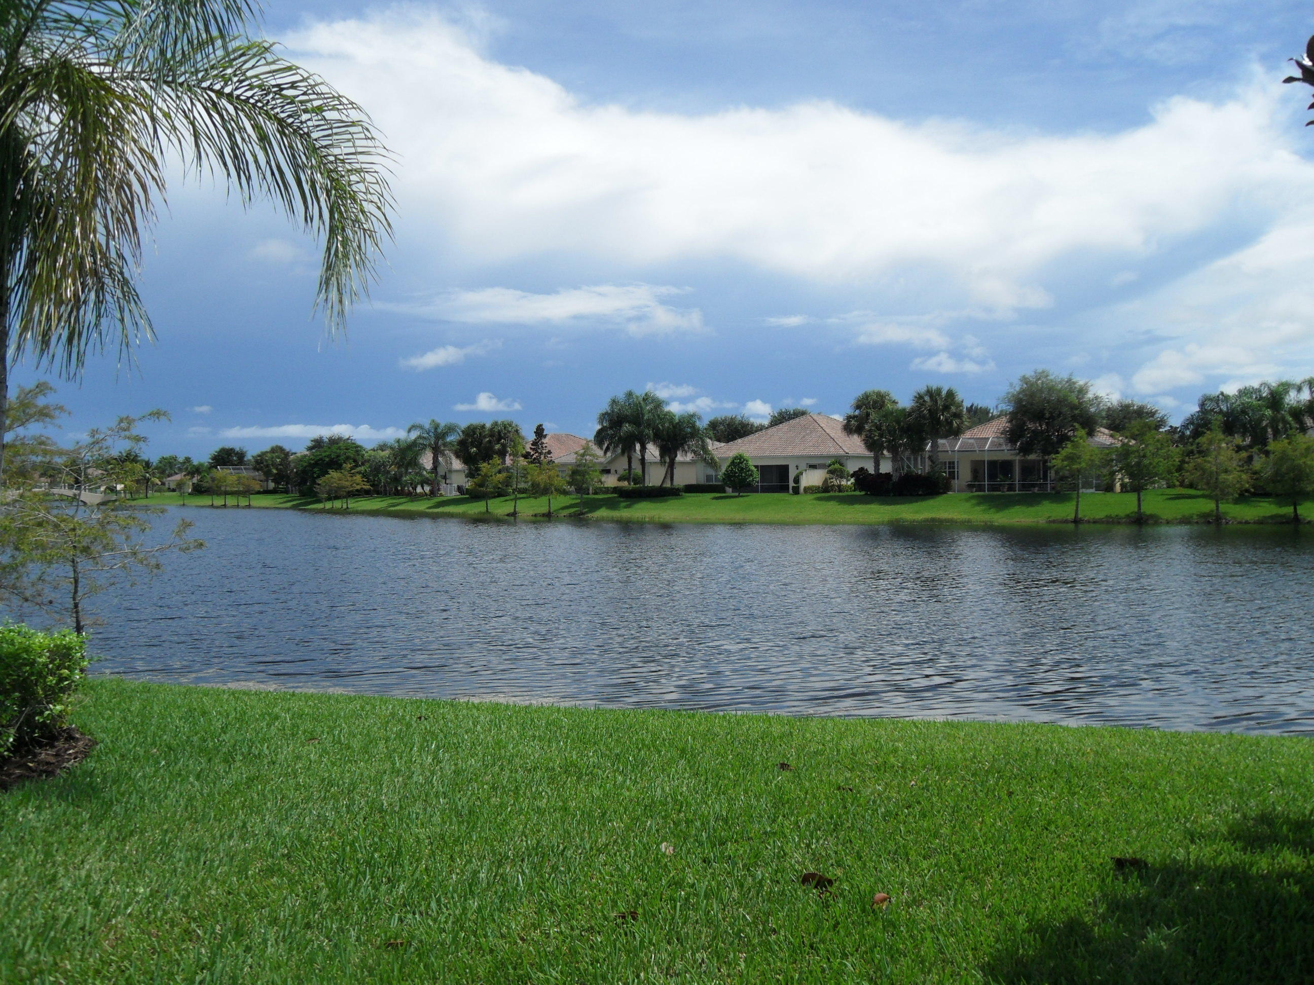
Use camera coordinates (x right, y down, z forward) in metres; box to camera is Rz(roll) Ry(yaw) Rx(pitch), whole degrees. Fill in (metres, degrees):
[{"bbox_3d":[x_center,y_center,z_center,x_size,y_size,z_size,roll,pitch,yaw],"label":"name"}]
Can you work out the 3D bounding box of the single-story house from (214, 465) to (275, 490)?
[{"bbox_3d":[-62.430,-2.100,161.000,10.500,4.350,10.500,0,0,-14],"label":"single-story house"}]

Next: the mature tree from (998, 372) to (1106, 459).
[{"bbox_3d":[28.330,-4.330,76.000,7.410,8.880,7.040,0,0,0],"label":"mature tree"}]

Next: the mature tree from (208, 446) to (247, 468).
[{"bbox_3d":[-78.820,-4.240,195.000,7.160,8.660,7.160,0,0,0],"label":"mature tree"}]

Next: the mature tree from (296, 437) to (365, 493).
[{"bbox_3d":[-40.850,-3.210,133.000,8.860,7.060,8.860,0,0,0],"label":"mature tree"}]

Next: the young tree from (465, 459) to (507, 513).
[{"bbox_3d":[-15.550,-0.590,97.000,3.840,4.920,3.650,0,0,0],"label":"young tree"}]

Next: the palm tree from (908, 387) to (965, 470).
[{"bbox_3d":[19.910,-3.760,75.500,4.160,7.730,4.160,0,0,0],"label":"palm tree"}]

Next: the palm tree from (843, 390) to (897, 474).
[{"bbox_3d":[16.510,-3.880,82.000,4.280,8.160,4.280,0,0,0],"label":"palm tree"}]

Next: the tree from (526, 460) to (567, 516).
[{"bbox_3d":[-9.190,-0.360,88.500,3.420,4.830,3.420,0,0,0],"label":"tree"}]

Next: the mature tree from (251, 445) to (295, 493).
[{"bbox_3d":[-54.400,-3.260,150.000,6.080,6.660,6.080,0,0,0],"label":"mature tree"}]

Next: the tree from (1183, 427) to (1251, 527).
[{"bbox_3d":[38.390,-1.200,73.000,4.510,6.420,4.290,0,0,0],"label":"tree"}]

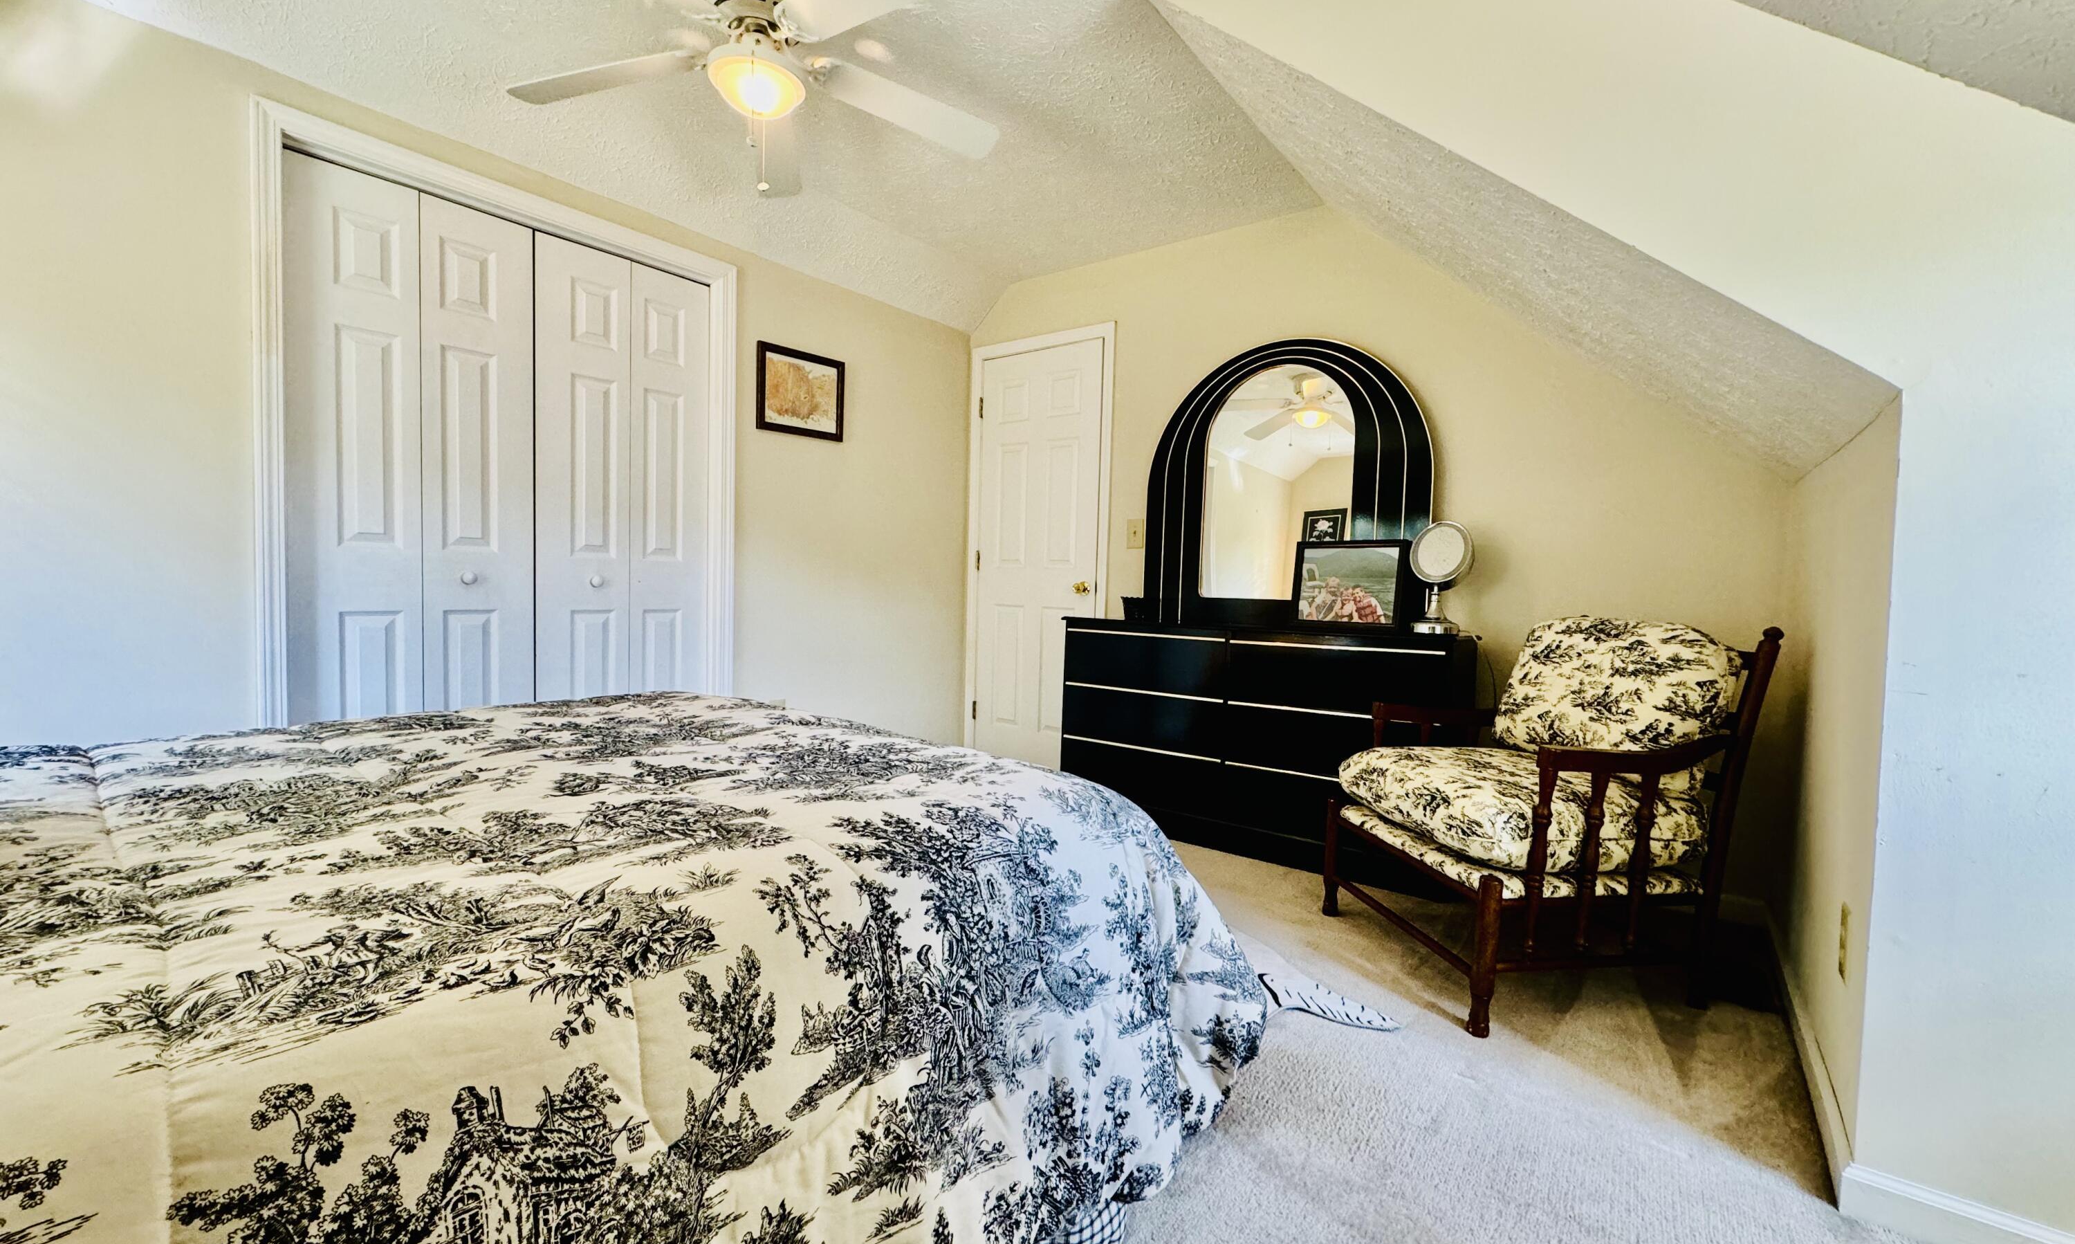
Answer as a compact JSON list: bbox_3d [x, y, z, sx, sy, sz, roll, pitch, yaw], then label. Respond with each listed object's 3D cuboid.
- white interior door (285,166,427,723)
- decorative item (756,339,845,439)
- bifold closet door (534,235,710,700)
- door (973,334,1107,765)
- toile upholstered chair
[{"bbox_3d":[-1.888,-0.218,2.320,0.038,2.006,0.302,3,3,37],"label":"white interior door"},{"bbox_3d":[-0.945,-0.923,3.404,0.024,0.335,0.424,3,3,37],"label":"decorative item"},{"bbox_3d":[-1.434,-0.232,2.922,0.038,2.006,0.603,3,3,37],"label":"bifold closet door"},{"bbox_3d":[0.002,-0.258,3.998,0.706,2.035,0.040,3,3,37],"label":"door"},{"bbox_3d":[1.292,0.433,2.186,0.800,0.885,0.710,1,2,-9],"label":"toile upholstered chair"}]

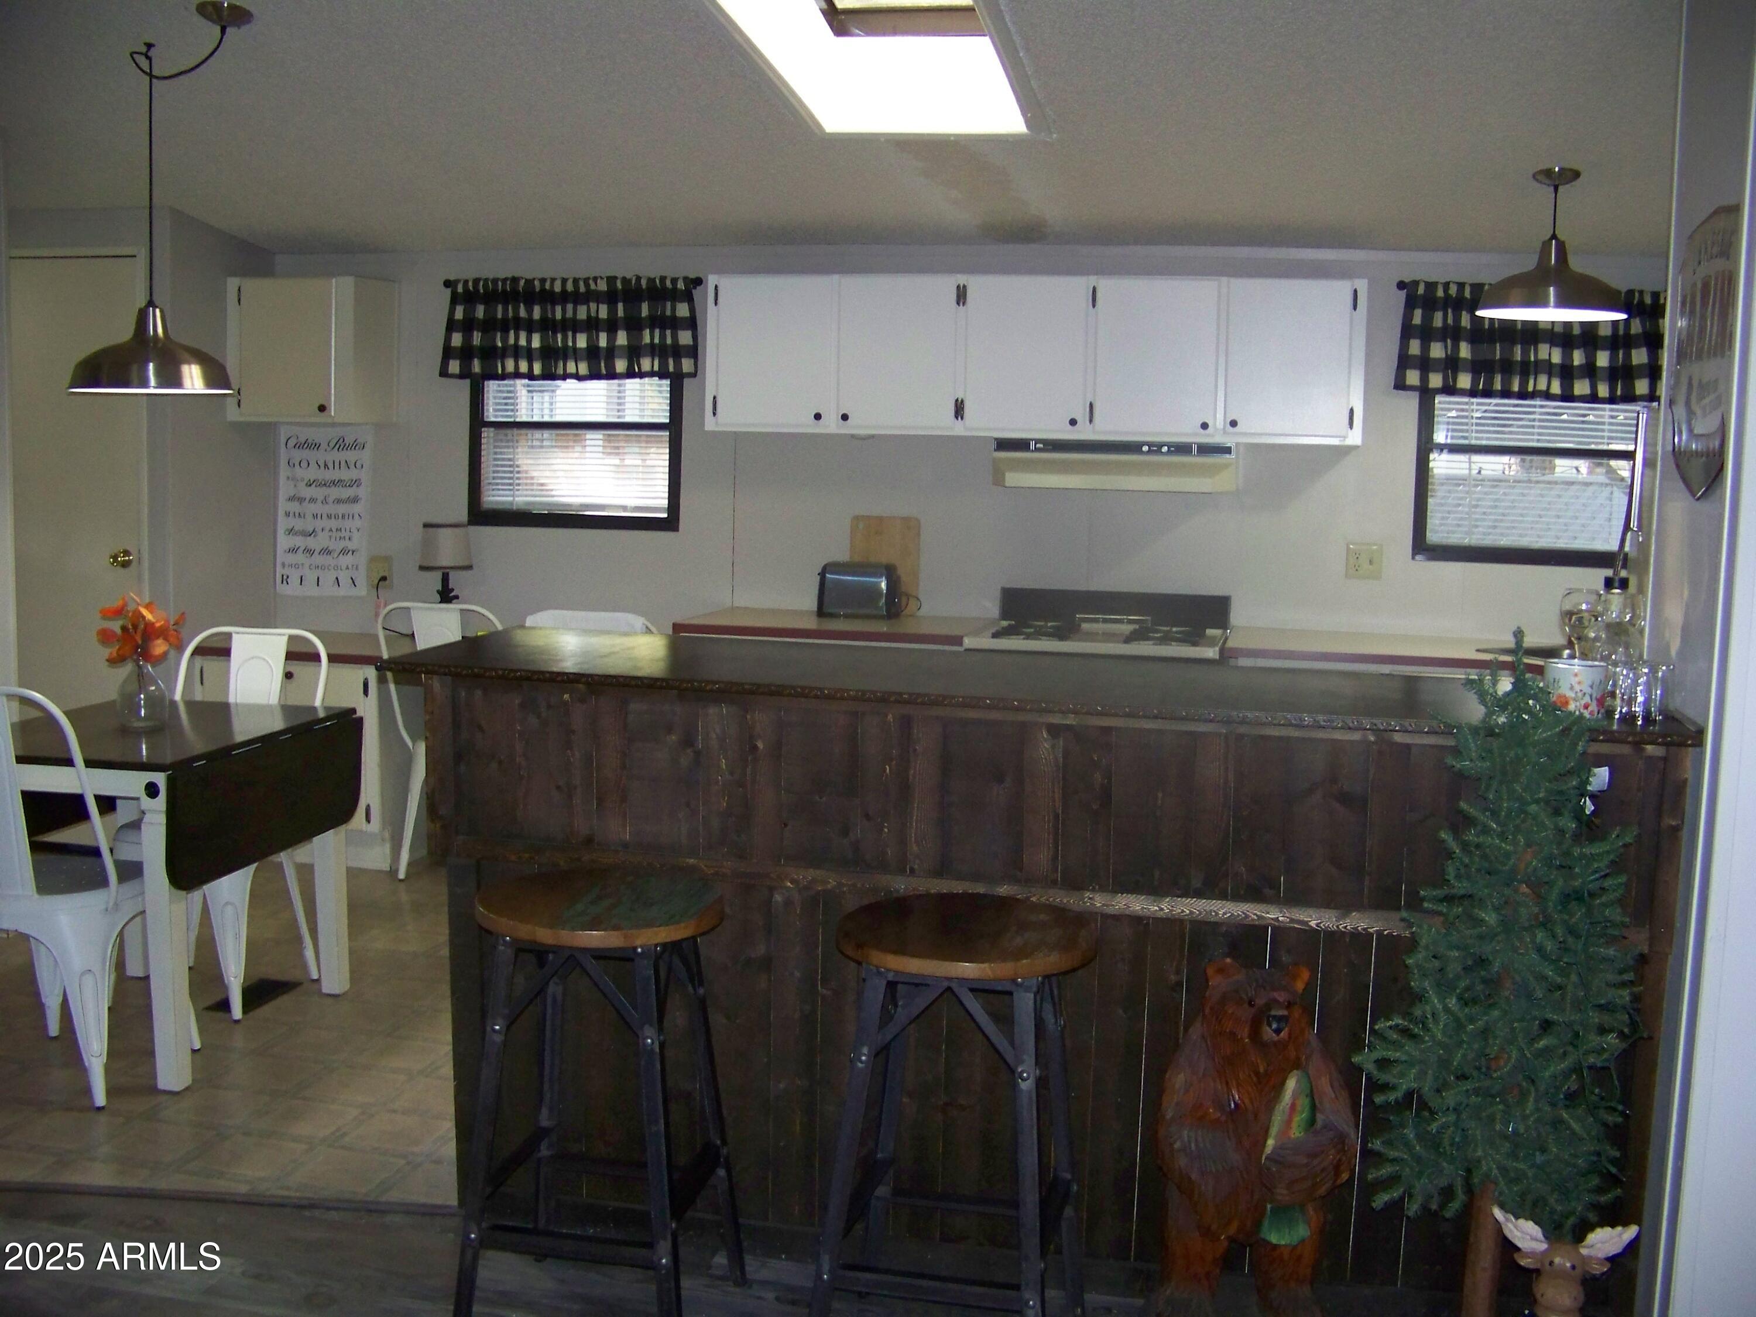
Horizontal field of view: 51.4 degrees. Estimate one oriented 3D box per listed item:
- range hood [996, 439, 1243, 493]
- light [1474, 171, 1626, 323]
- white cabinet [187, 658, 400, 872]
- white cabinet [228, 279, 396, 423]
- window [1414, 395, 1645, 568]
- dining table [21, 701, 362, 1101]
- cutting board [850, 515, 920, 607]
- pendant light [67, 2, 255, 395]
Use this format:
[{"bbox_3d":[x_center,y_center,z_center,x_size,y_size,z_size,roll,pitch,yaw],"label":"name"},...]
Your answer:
[{"bbox_3d":[0.761,-0.613,5.766,0.750,0.150,0.430,3,7,11],"label":"range hood"},{"bbox_3d":[1.780,-1.084,4.805,0.400,0.385,0.400,3,7,12],"label":"light"},{"bbox_3d":[-1.937,0.314,6.456,0.755,0.740,0.540,3,7,12],"label":"white cabinet"},{"bbox_3d":[-1.991,-1.080,6.435,0.495,0.500,0.310,3,7,12],"label":"white cabinet"},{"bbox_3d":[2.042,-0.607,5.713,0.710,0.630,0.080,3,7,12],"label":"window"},{"bbox_3d":[-1.797,0.533,4.469,0.715,0.734,0.960,3,7,11],"label":"dining table"},{"bbox_3d":[0.020,-0.312,6.127,0.242,0.326,0.018,3,3,11],"label":"cutting board"},{"bbox_3d":[-1.635,-1.048,4.276,0.540,0.870,0.430,3,7,12],"label":"pendant light"}]

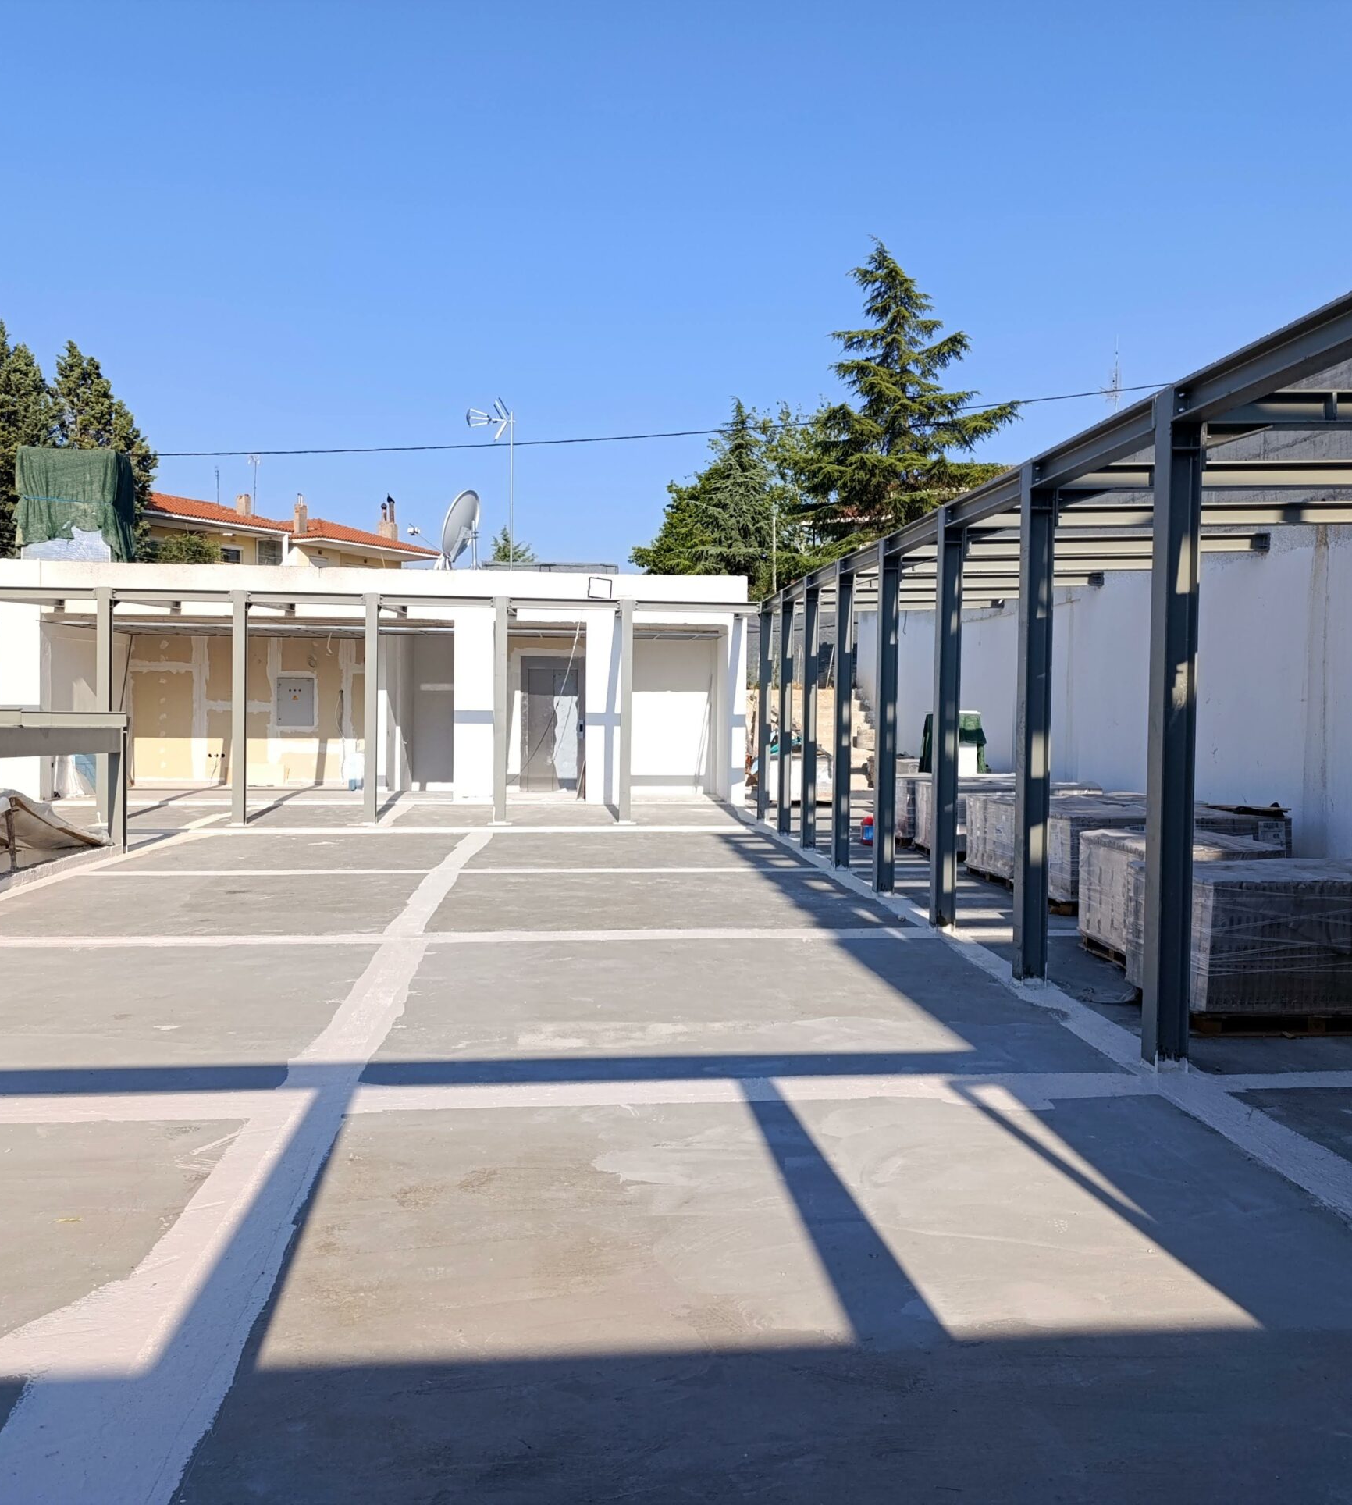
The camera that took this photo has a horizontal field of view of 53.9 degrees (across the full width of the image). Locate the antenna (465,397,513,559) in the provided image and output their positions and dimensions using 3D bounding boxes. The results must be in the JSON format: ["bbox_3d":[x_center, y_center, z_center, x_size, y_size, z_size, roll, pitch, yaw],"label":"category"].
[{"bbox_3d":[-2.893,-4.181,20.886,0.850,2.750,0.500,0,2,-15],"label":"antenna"}]

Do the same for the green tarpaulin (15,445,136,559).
[{"bbox_3d":[-9.111,-3.746,20.132,1.450,1.700,0.950,0,2,-4],"label":"green tarpaulin"}]

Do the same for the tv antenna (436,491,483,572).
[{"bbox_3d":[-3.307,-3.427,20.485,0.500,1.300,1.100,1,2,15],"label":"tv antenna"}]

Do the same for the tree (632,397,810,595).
[{"bbox_3d":[1.253,-5.466,35.000,4.400,7.520,4.400,0,2,-4],"label":"tree"}]

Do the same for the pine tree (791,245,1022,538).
[{"bbox_3d":[6.276,-7.777,36.000,5.900,12.050,5.900,0,2,-4],"label":"pine tree"}]

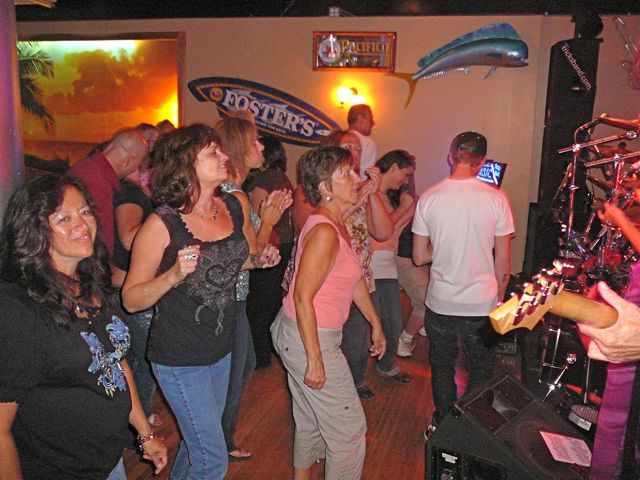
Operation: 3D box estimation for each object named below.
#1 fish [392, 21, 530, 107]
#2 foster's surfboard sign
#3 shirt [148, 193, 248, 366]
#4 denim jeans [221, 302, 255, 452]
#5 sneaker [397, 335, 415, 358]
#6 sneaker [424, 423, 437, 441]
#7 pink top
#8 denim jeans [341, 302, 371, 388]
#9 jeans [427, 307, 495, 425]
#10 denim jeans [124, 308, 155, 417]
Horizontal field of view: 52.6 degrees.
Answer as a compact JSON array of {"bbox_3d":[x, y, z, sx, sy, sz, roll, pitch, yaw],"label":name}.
[{"bbox_3d":[1.217,-1.542,5.750,1.200,0.500,0.210,-14,7,7],"label":"fish"},{"bbox_3d":[-0.484,-1.171,5.850,1.490,0.450,0.060,18,14,7],"label":"foster's surfboard sign"},{"bbox_3d":[-0.466,0.158,2.501,0.290,0.670,0.430,9,12,43],"label":"shirt"},{"bbox_3d":[-0.486,0.677,3.397,0.330,0.890,0.380,2,9,12],"label":"denim jeans"},{"bbox_3d":[0.666,0.859,5.161,0.100,0.120,0.270,-2,9,-20],"label":"sneaker"},{"bbox_3d":[0.668,1.076,3.697,0.105,0.115,0.290,-1,9,-9],"label":"sneaker"},{"bbox_3d":[0.007,0.133,2.830,0.260,0.480,0.370,8,12,16],"label":"pink top"},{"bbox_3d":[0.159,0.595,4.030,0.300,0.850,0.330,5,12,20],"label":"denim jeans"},{"bbox_3d":[0.770,0.654,3.570,0.390,0.800,0.280,2,12,6],"label":"jeans"},{"bbox_3d":[-1.106,0.645,3.798,0.340,0.860,0.380,2,9,12],"label":"denim jeans"}]

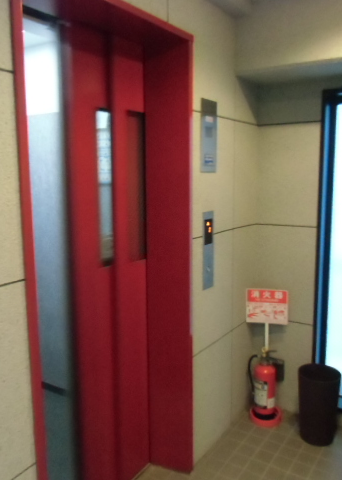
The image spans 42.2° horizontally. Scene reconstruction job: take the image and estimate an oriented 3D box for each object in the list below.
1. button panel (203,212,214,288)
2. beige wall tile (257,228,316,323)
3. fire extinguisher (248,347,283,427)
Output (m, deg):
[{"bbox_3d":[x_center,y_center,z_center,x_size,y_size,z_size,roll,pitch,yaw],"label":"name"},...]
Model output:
[{"bbox_3d":[0.199,0.056,2.261,0.015,0.396,0.107,5,9,33],"label":"button panel"},{"bbox_3d":[0.697,0.208,2.723,0.382,0.590,0.020,5,9,33],"label":"beige wall tile"},{"bbox_3d":[0.593,0.890,2.755,0.221,0.469,0.199,5,9,33],"label":"fire extinguisher"}]

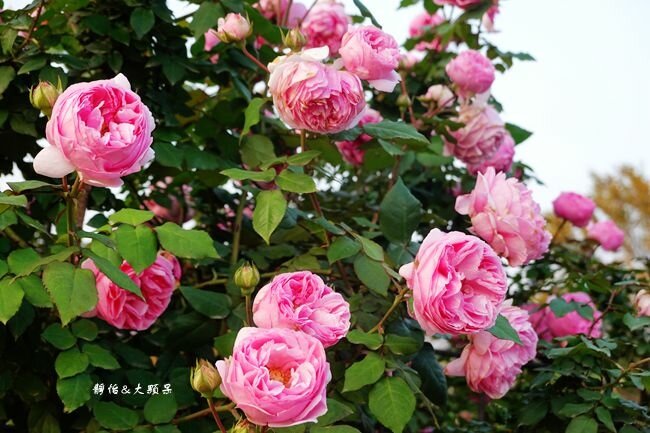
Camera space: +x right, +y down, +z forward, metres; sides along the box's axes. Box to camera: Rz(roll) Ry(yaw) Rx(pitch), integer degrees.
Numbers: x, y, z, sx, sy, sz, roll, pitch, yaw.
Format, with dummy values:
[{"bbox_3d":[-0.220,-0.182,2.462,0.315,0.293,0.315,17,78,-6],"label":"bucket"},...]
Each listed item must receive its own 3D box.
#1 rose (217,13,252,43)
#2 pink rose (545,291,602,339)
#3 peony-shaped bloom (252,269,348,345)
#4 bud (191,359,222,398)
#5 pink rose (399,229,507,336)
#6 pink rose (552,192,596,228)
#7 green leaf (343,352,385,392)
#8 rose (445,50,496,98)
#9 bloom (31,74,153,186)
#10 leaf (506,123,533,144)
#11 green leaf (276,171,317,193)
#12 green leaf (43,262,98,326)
[{"bbox_3d":[-0.099,-0.207,1.306,0.040,0.033,0.034,-1,-5,17],"label":"rose"},{"bbox_3d":[0.353,0.143,1.700,0.085,0.075,0.078,0,-17,-6],"label":"pink rose"},{"bbox_3d":[-0.021,0.084,1.070,0.090,0.080,0.073,0,-27,-8],"label":"peony-shaped bloom"},{"bbox_3d":[-0.104,0.143,1.050,0.027,0.035,0.027,-7,-6,0],"label":"bud"},{"bbox_3d":[0.112,0.058,1.040,0.093,0.093,0.075,1,-6,-25],"label":"pink rose"},{"bbox_3d":[0.366,-0.009,1.750,0.063,0.052,0.063,0,-6,0],"label":"pink rose"},{"bbox_3d":[0.034,0.139,1.060,0.033,0.051,0.009,33,-24,29],"label":"green leaf"},{"bbox_3d":[0.188,-0.186,1.550,0.062,0.057,0.060,0,-6,0],"label":"rose"},{"bbox_3d":[-0.210,-0.078,1.081,0.111,0.102,0.088,1,-5,-17],"label":"bloom"},{"bbox_3d":[0.261,-0.114,1.632,0.047,0.033,0.020,0,-5,0],"label":"leaf"},{"bbox_3d":[-0.025,-0.031,1.060,0.042,0.008,0.028,10,36,28],"label":"green leaf"},{"bbox_3d":[-0.229,0.070,1.070,0.050,0.063,0.014,6,-23,9],"label":"green leaf"}]

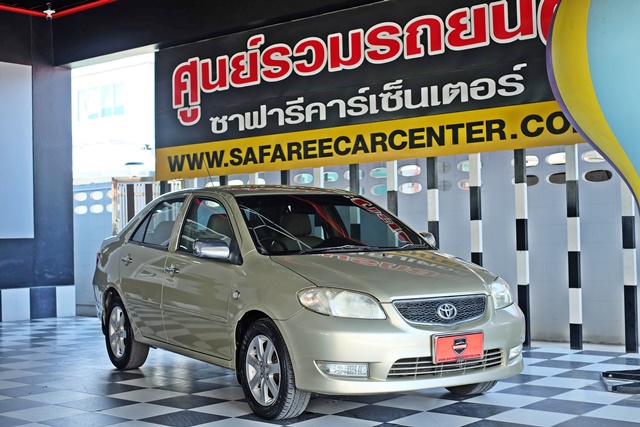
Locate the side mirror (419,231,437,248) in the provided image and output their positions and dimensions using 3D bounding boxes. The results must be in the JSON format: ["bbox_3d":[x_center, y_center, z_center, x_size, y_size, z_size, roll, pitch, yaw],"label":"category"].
[{"bbox_3d":[0.780,0.201,6.847,0.210,0.130,0.120,0,-1,-32],"label":"side mirror"}]

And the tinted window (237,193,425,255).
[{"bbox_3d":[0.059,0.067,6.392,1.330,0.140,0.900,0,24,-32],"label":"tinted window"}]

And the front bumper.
[{"bbox_3d":[0.617,0.740,5.491,1.680,0.480,0.540,0,-1,-32],"label":"front bumper"}]

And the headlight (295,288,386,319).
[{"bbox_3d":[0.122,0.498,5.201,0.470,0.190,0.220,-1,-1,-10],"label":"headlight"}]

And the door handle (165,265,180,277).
[{"bbox_3d":[-1.025,0.396,6.555,0.055,0.065,0.200,0,-1,-32],"label":"door handle"}]

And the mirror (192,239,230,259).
[{"bbox_3d":[-0.674,0.219,5.953,0.210,0.130,0.120,0,-1,-32],"label":"mirror"}]

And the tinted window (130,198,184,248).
[{"bbox_3d":[-1.248,0.075,7.259,0.090,0.410,0.800,23,-13,-29],"label":"tinted window"}]

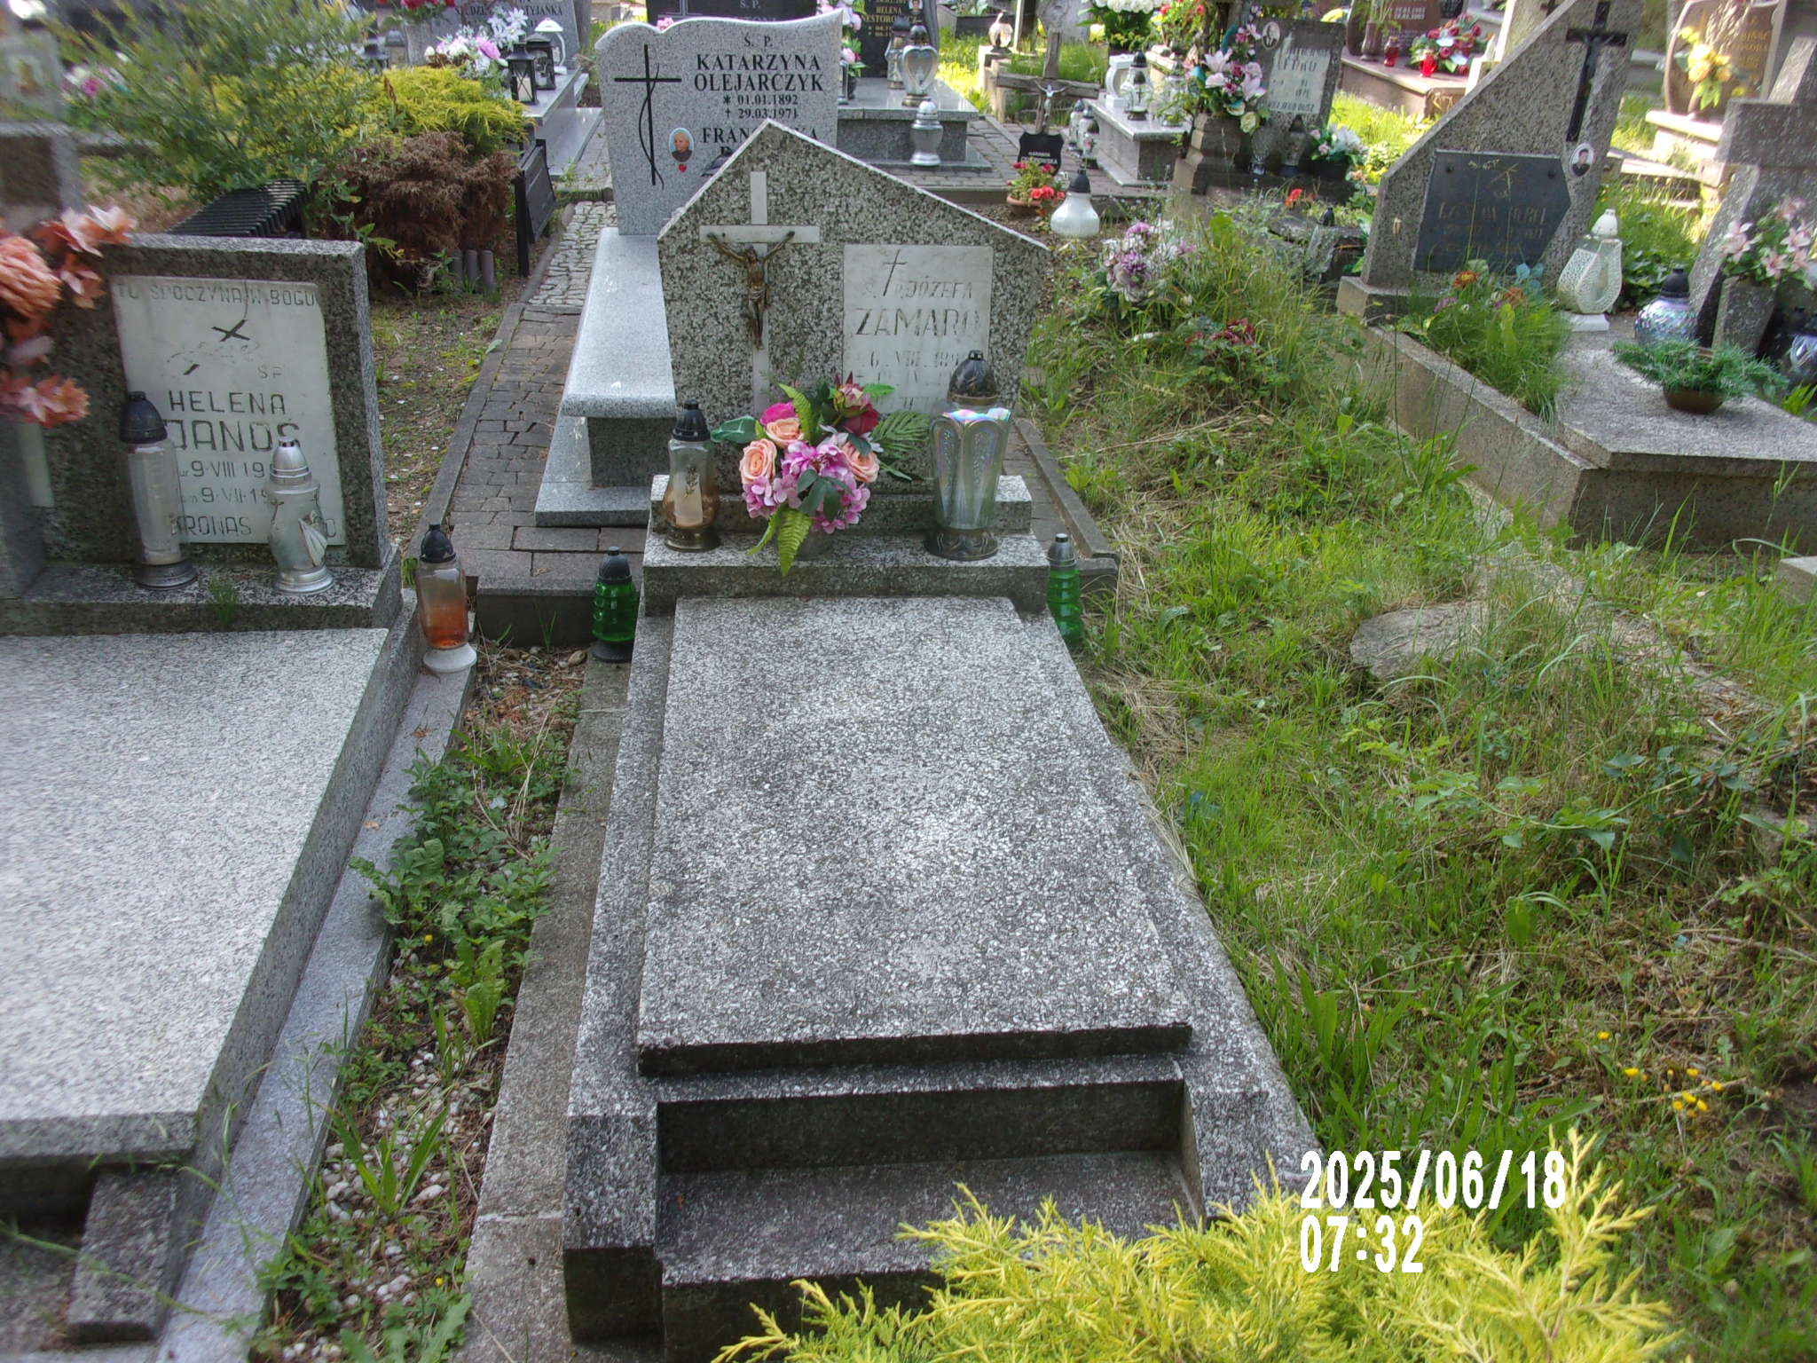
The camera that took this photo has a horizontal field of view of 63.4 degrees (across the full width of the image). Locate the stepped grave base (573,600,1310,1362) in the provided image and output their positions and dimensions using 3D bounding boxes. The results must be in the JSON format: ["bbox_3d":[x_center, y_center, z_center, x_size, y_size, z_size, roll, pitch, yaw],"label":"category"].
[{"bbox_3d":[-0.042,0.276,2.214,0.800,0.280,1.520,-1,26,-6],"label":"stepped grave base"}]

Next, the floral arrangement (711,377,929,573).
[{"bbox_3d":[-0.164,-0.399,2.754,0.420,0.340,0.270,-1,26,-6],"label":"floral arrangement"}]

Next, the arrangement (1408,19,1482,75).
[{"bbox_3d":[3.537,-4.183,9.700,0.480,0.370,0.350,-1,26,-6],"label":"arrangement"}]

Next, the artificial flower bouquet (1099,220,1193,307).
[{"bbox_3d":[0.865,-1.522,5.350,0.340,0.320,0.300,-1,26,-6],"label":"artificial flower bouquet"}]

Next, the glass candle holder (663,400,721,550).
[{"bbox_3d":[-0.410,-0.390,2.779,0.105,0.280,0.105,-1,26,-6],"label":"glass candle holder"}]

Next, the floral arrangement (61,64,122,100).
[{"bbox_3d":[-4.669,-3.428,8.400,0.340,0.220,0.260,-1,26,-6],"label":"floral arrangement"}]

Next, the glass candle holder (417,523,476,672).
[{"bbox_3d":[-0.922,-0.168,2.915,0.105,0.285,0.105,-1,26,-6],"label":"glass candle holder"}]

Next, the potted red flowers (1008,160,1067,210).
[{"bbox_3d":[0.633,-2.430,7.200,0.280,0.270,0.260,-1,26,-6],"label":"potted red flowers"}]

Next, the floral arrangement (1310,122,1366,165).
[{"bbox_3d":[2.133,-2.669,7.300,0.280,0.220,0.240,-1,26,-6],"label":"floral arrangement"}]

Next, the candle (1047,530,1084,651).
[{"bbox_3d":[0.351,-0.190,3.182,0.075,0.250,0.075,-1,26,-6],"label":"candle"}]

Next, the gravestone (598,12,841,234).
[{"bbox_3d":[-0.646,-1.924,5.081,0.800,0.760,0.110,-1,26,-6],"label":"gravestone"}]

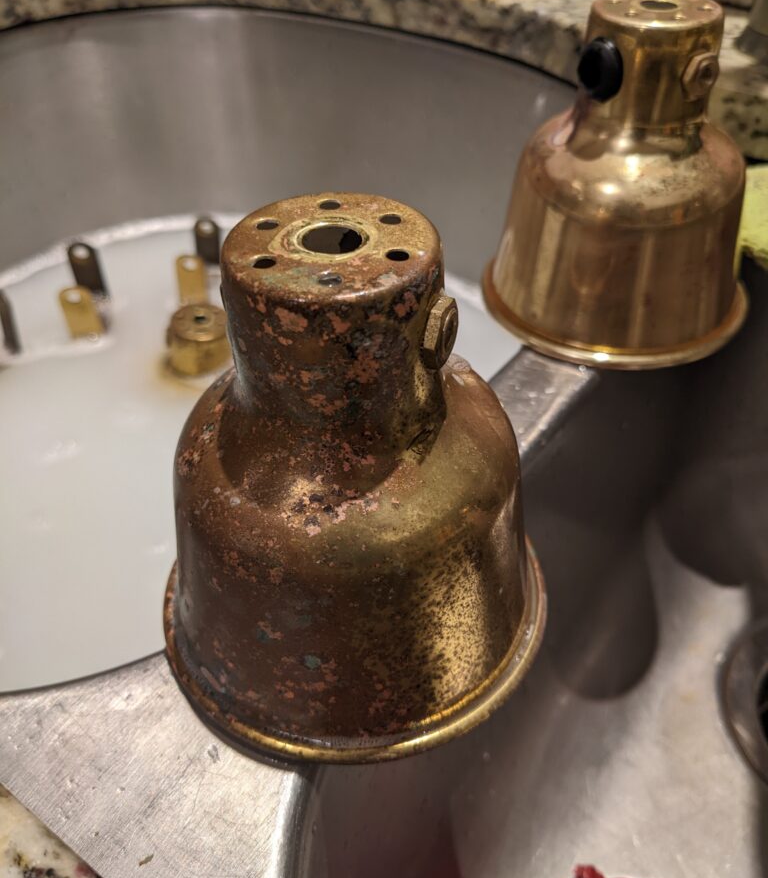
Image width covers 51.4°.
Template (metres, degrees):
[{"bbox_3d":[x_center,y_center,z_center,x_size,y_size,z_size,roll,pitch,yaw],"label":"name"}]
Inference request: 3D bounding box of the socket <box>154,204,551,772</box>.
[{"bbox_3d":[-0.008,0.001,0.163,0.091,0.094,0.091,28,51,27],"label":"socket"}]

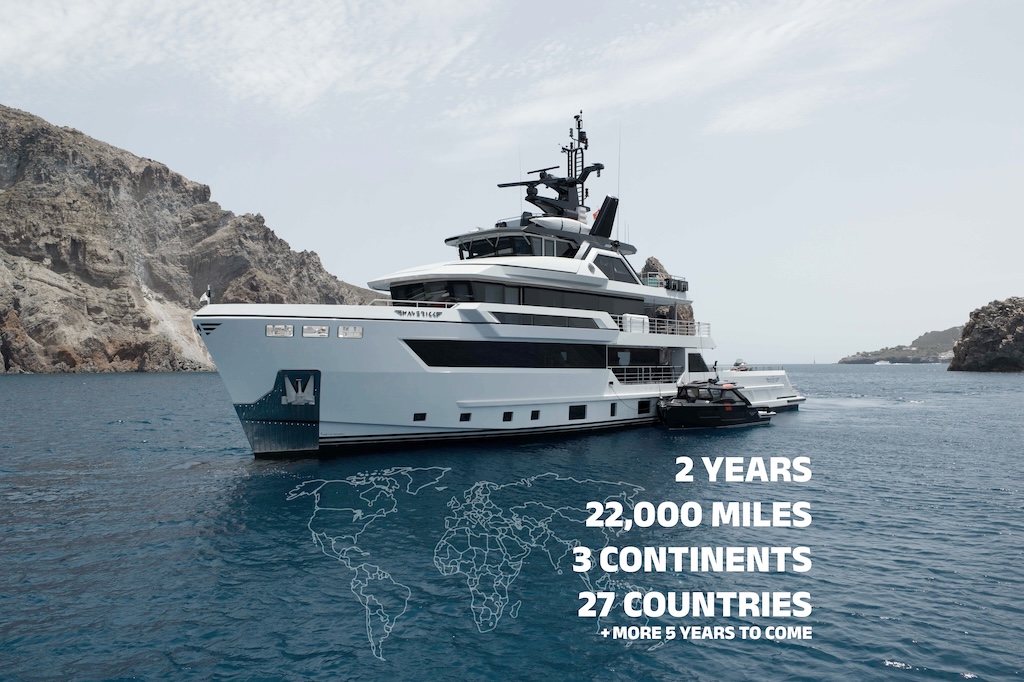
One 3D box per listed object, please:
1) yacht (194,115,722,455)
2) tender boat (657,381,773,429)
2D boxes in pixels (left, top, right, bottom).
[{"bbox_3d":[4.116,-4.303,39.824,9.000,18.400,44.000,-2,-3,44],"label":"yacht"},{"bbox_3d":[11.466,3.677,38.840,8.500,2.750,2.800,1,-2,-35],"label":"tender boat"}]

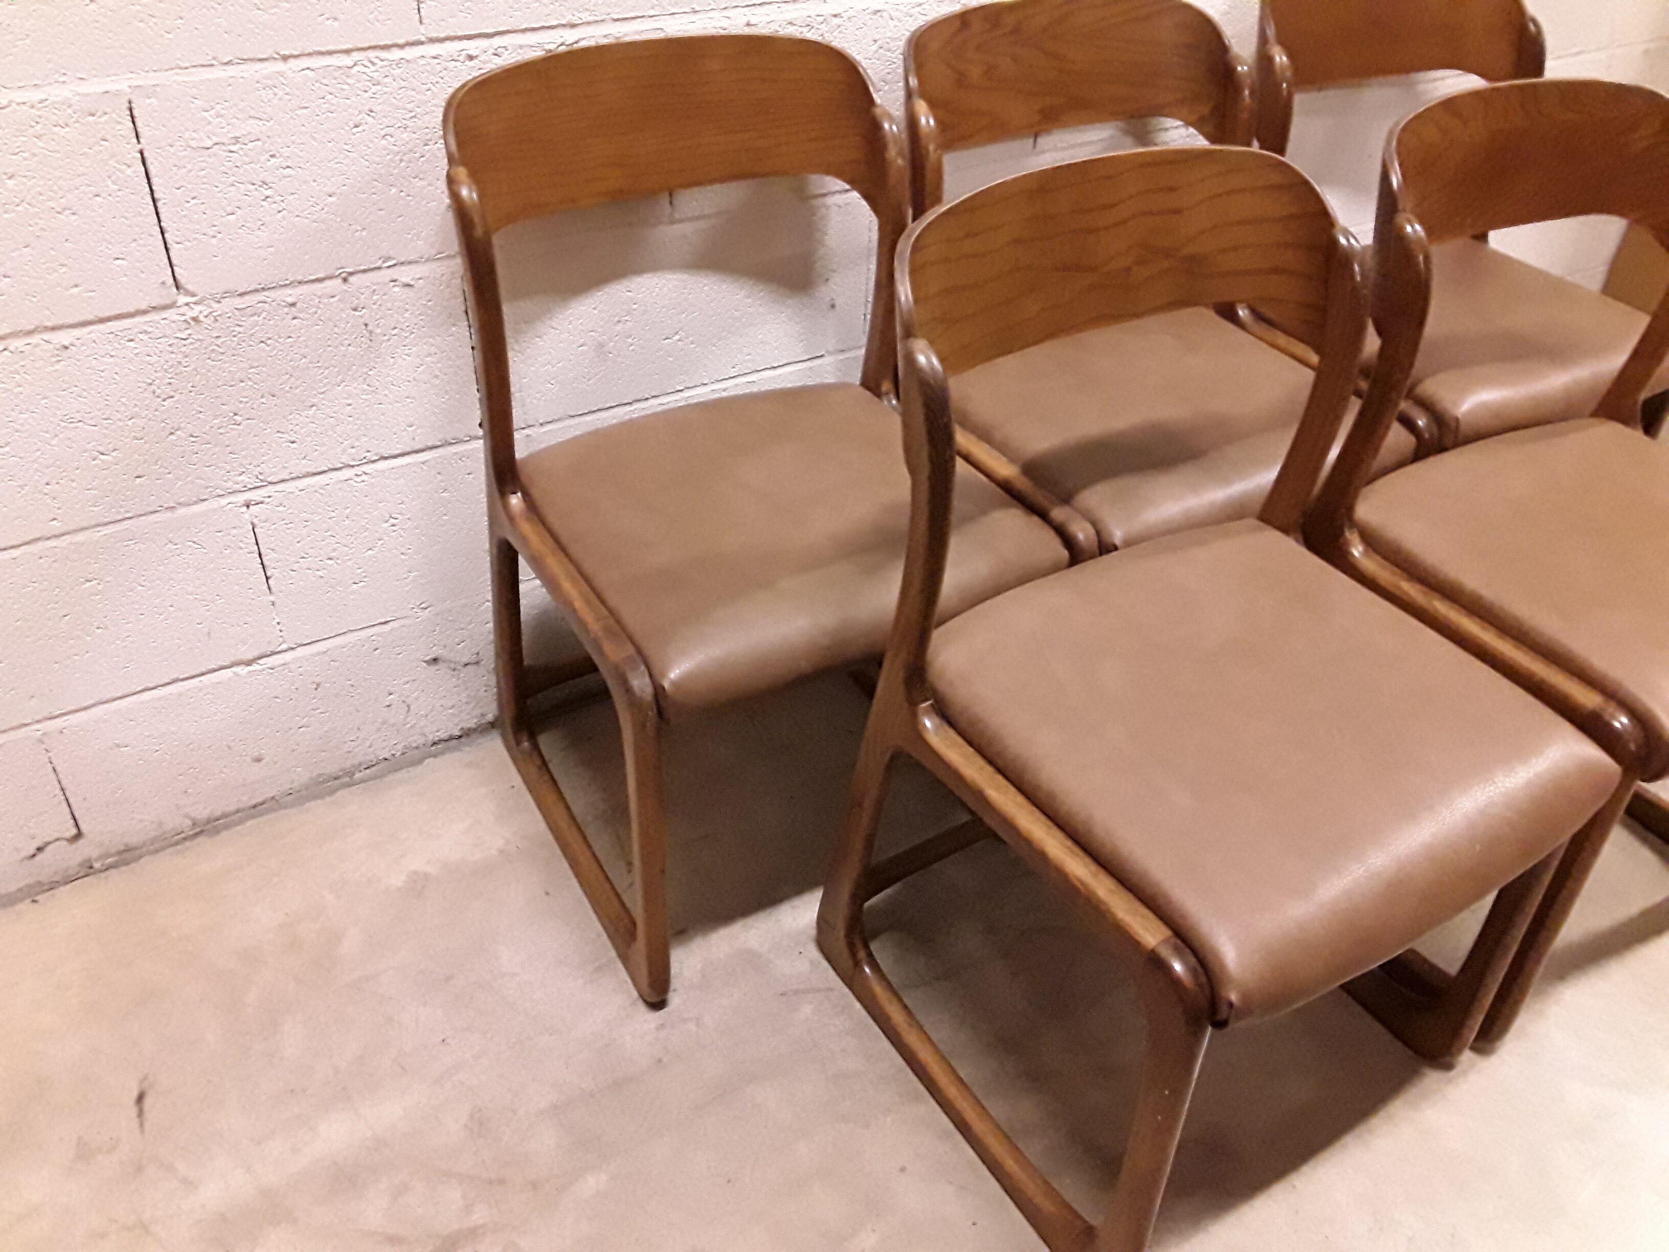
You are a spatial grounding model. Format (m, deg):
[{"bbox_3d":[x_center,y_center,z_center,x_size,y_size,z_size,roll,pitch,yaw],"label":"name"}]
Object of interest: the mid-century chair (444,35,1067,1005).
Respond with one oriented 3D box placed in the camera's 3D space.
[{"bbox_3d":[-0.069,-0.116,1.291,0.473,0.808,0.478,-18,41,-25],"label":"mid-century chair"}]

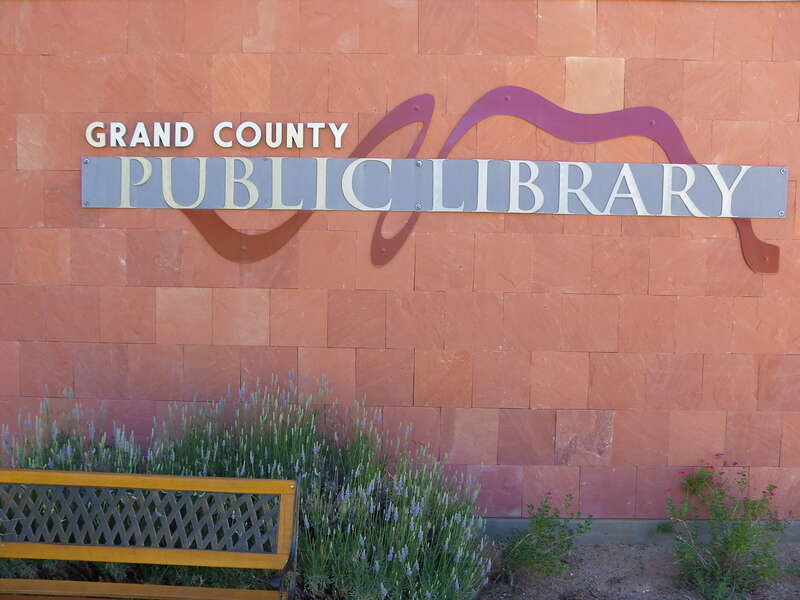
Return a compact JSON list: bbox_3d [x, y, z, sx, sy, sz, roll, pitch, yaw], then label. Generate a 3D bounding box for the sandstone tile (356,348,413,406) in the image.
[{"bbox_3d":[-0.082,0.410,3.691,0.304,0.304,0.030,1,4,1],"label":"sandstone tile"}]

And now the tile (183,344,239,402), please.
[{"bbox_3d":[-0.996,0.389,3.690,0.305,0.305,0.025,1,4,1],"label":"tile"}]

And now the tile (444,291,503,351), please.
[{"bbox_3d":[0.389,0.107,3.681,0.305,0.305,0.030,1,4,1],"label":"tile"}]

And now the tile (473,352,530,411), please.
[{"bbox_3d":[0.539,0.421,3.694,0.305,0.305,0.030,1,3,0],"label":"tile"}]

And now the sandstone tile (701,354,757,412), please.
[{"bbox_3d":[1.727,0.436,3.657,0.305,0.305,0.030,1,4,1],"label":"sandstone tile"}]

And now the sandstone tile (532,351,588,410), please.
[{"bbox_3d":[0.845,0.423,3.661,0.305,0.305,0.025,1,4,1],"label":"sandstone tile"}]

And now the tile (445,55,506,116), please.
[{"bbox_3d":[0.397,-1.103,3.574,0.305,0.305,0.025,1,4,1],"label":"tile"}]

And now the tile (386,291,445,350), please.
[{"bbox_3d":[0.078,0.107,3.665,0.305,0.305,0.030,1,4,1],"label":"tile"}]

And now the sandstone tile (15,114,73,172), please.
[{"bbox_3d":[-1.849,-0.823,3.631,0.304,0.304,0.030,1,4,1],"label":"sandstone tile"}]

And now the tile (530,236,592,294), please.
[{"bbox_3d":[0.854,-0.187,3.657,0.305,0.305,0.030,1,3,0],"label":"tile"}]

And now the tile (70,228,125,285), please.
[{"bbox_3d":[-1.588,-0.225,3.673,0.305,0.305,0.030,1,4,1],"label":"tile"}]

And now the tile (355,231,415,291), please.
[{"bbox_3d":[-0.081,-0.208,3.646,0.304,0.304,0.030,1,4,1],"label":"tile"}]

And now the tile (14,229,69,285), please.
[{"bbox_3d":[-1.902,-0.232,3.693,0.305,0.305,0.030,1,4,1],"label":"tile"}]

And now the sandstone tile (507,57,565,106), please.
[{"bbox_3d":[0.700,-1.098,3.570,0.304,0.304,0.030,1,4,1],"label":"sandstone tile"}]

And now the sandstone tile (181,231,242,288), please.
[{"bbox_3d":[-0.993,-0.218,3.663,0.305,0.305,0.030,1,4,1],"label":"sandstone tile"}]

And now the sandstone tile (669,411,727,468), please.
[{"bbox_3d":[1.584,0.737,3.703,0.305,0.305,0.030,1,3,0],"label":"sandstone tile"}]

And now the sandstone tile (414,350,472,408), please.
[{"bbox_3d":[0.232,0.422,3.704,0.305,0.305,0.030,1,4,1],"label":"sandstone tile"}]

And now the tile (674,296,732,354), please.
[{"bbox_3d":[1.589,0.132,3.644,0.304,0.304,0.030,1,4,1],"label":"tile"}]

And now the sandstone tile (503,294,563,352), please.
[{"bbox_3d":[0.696,0.117,3.645,0.305,0.305,0.025,1,4,1],"label":"sandstone tile"}]

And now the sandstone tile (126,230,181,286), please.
[{"bbox_3d":[-1.294,-0.220,3.668,0.305,0.305,0.030,1,4,1],"label":"sandstone tile"}]

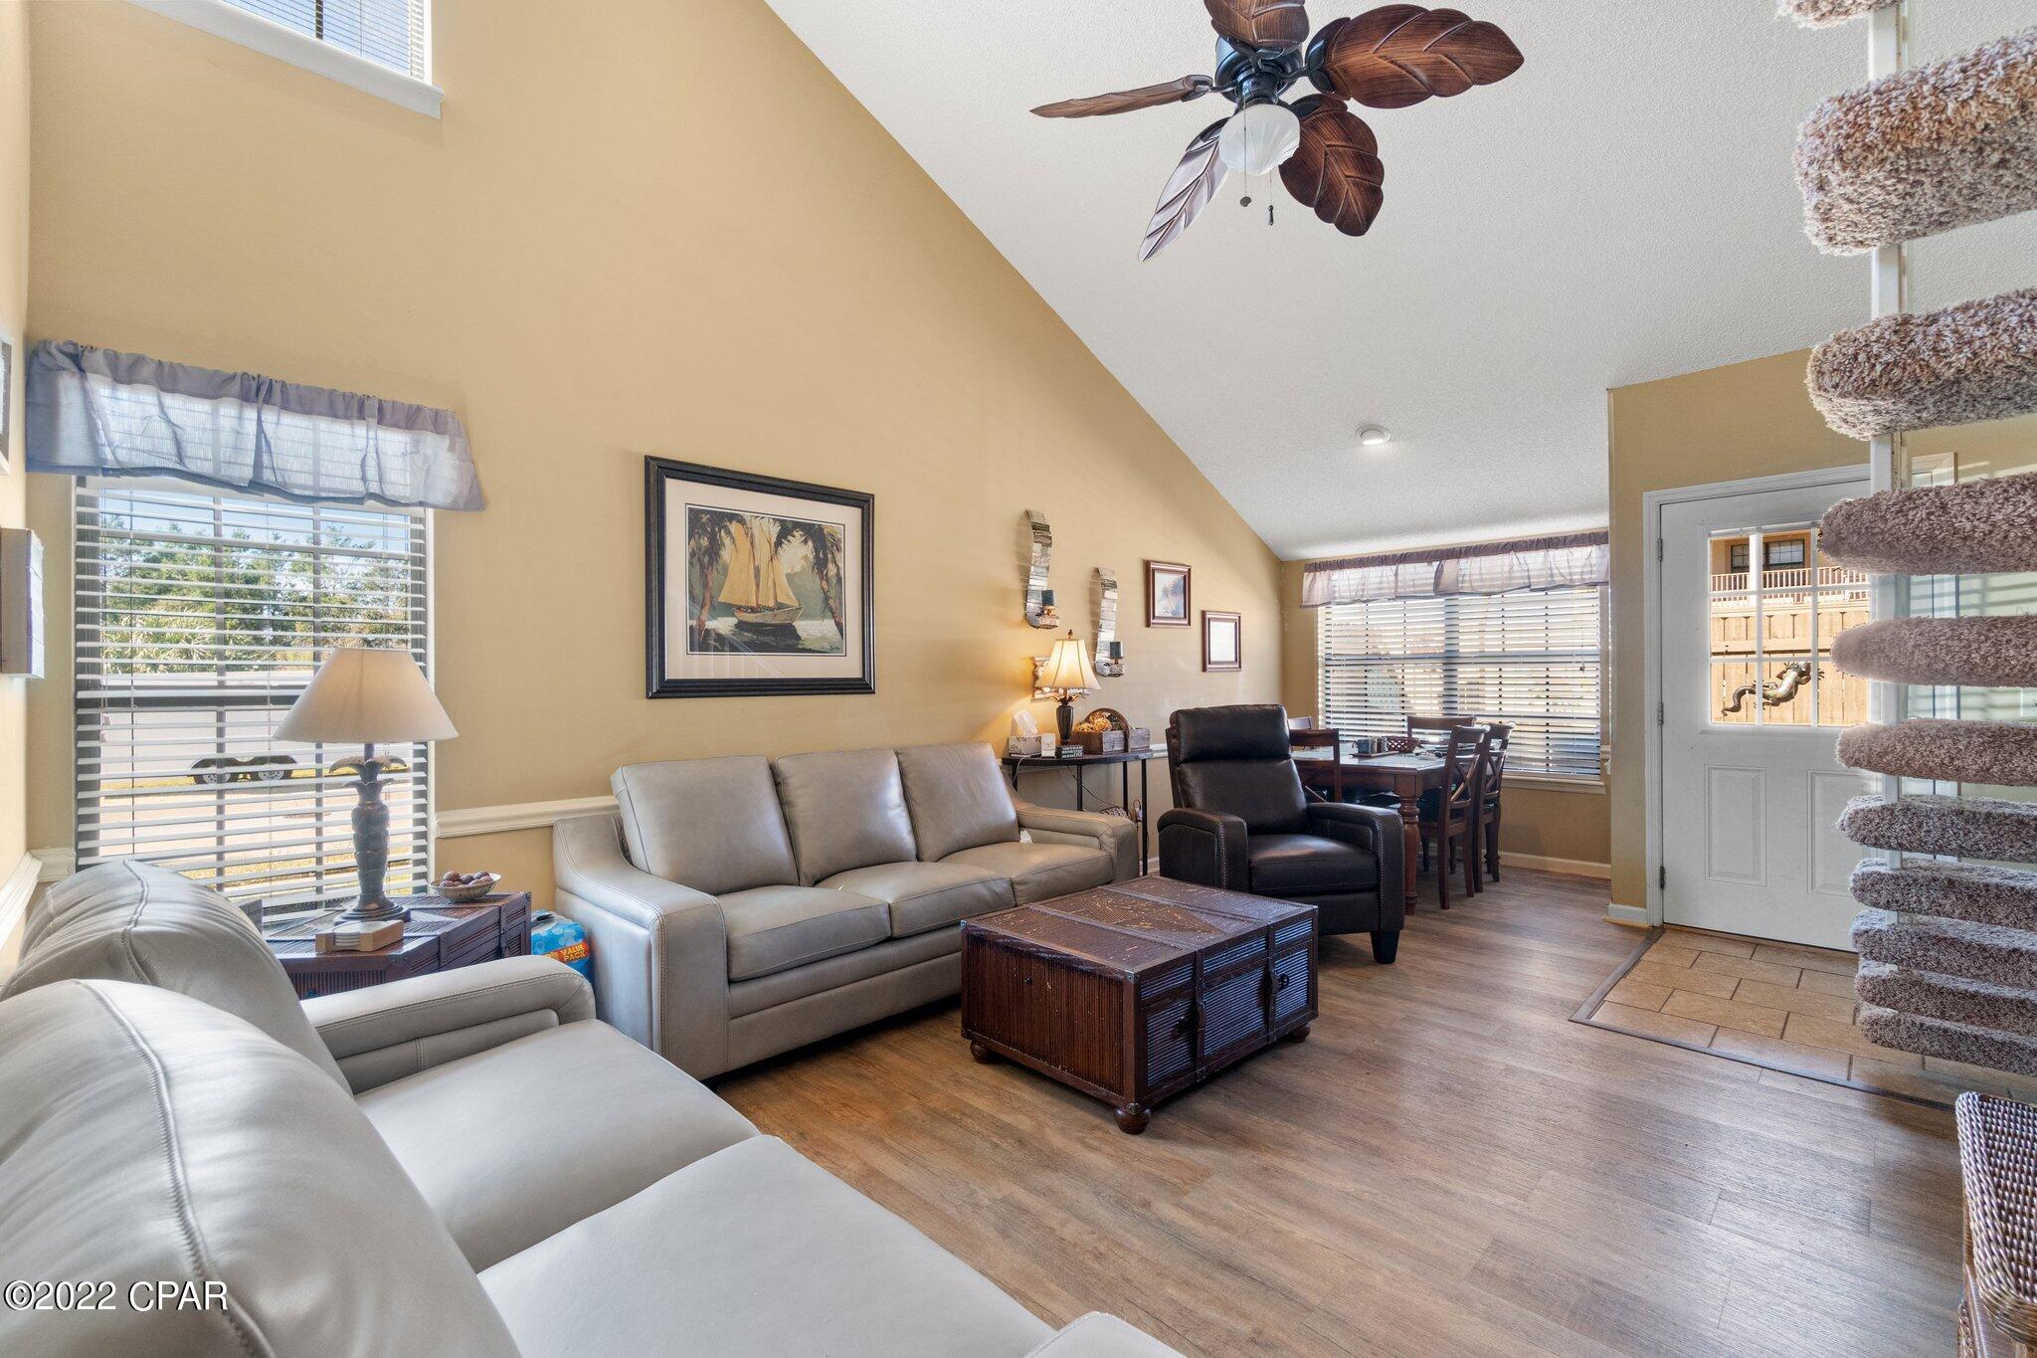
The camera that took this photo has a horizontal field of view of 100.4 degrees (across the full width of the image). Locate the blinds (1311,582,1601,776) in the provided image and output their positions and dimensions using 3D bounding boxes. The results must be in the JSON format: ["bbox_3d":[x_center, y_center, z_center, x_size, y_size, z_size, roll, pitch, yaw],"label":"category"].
[{"bbox_3d":[2.883,-0.064,5.725,0.060,1.330,1.760,0,0,-44],"label":"blinds"}]

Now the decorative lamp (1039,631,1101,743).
[{"bbox_3d":[0.262,0.047,4.624,0.330,0.600,0.330,0,0,0],"label":"decorative lamp"}]

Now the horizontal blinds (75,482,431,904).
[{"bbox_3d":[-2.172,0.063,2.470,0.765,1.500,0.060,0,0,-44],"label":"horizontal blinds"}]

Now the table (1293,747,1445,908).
[{"bbox_3d":[2.186,0.837,5.075,1.400,0.750,0.940,0,0,-43],"label":"table"}]

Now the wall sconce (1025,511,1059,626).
[{"bbox_3d":[0.139,-0.617,4.732,0.145,0.630,0.120,0,0,-43],"label":"wall sconce"}]

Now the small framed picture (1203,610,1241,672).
[{"bbox_3d":[1.455,-0.263,6.036,0.460,0.430,0.030,0,0,-43],"label":"small framed picture"}]

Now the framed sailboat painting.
[{"bbox_3d":[-1.057,-0.393,3.655,1.030,0.930,0.040,0,0,-43],"label":"framed sailboat painting"}]

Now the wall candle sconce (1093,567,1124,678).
[{"bbox_3d":[0.542,-0.326,4.975,0.145,0.635,0.130,0,0,-44],"label":"wall candle sconce"}]

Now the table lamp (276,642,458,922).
[{"bbox_3d":[-1.799,0.276,2.345,0.410,0.755,0.410,0,0,-43],"label":"table lamp"}]

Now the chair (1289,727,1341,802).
[{"bbox_3d":[1.641,0.736,4.574,0.540,0.960,0.460,0,0,-43],"label":"chair"}]

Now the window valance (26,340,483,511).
[{"bbox_3d":[-2.096,-0.672,2.429,0.960,0.330,0.100,0,0,-44],"label":"window valance"}]

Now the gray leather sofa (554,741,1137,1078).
[{"bbox_3d":[-0.528,0.756,3.355,2.110,0.900,0.880,0,0,-44],"label":"gray leather sofa"}]

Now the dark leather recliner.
[{"bbox_3d":[1.161,0.675,3.966,0.830,1.090,0.890,0,0,-10],"label":"dark leather recliner"}]

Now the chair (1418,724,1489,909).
[{"bbox_3d":[2.226,0.715,4.641,0.450,0.955,0.520,0,0,-44],"label":"chair"}]

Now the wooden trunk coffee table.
[{"bbox_3d":[0.414,0.982,2.756,0.951,0.437,0.688,0,0,-43],"label":"wooden trunk coffee table"}]

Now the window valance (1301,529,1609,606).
[{"bbox_3d":[2.838,-0.708,5.661,0.090,0.325,2.040,0,0,-43],"label":"window valance"}]

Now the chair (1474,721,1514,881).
[{"bbox_3d":[2.584,0.714,4.989,0.450,0.955,0.520,0,0,-44],"label":"chair"}]

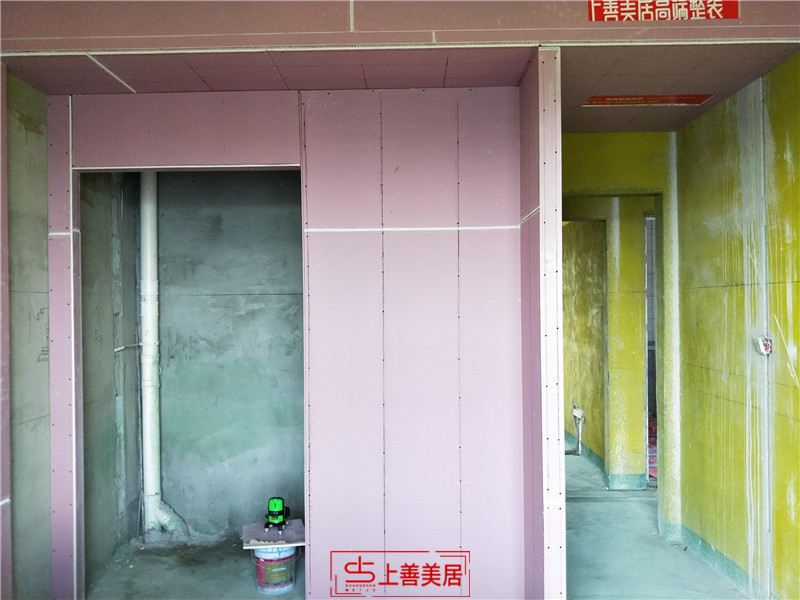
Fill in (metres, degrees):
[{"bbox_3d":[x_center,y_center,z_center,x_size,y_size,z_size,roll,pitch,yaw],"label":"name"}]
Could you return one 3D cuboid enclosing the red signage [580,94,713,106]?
[{"bbox_3d":[1.308,-1.046,3.059,0.639,0.015,0.176,-1,-1,1],"label":"red signage"}]

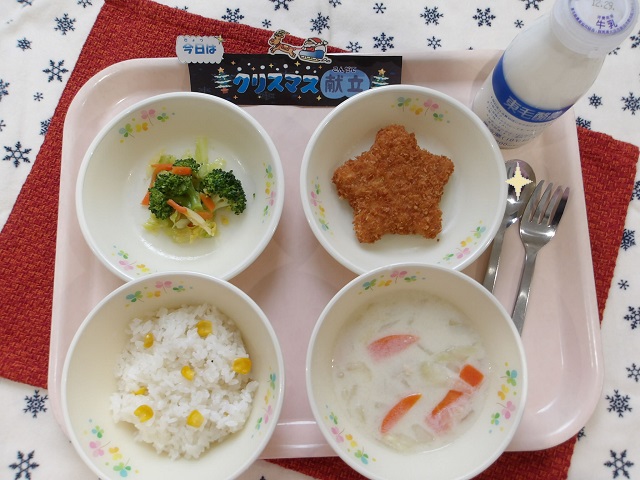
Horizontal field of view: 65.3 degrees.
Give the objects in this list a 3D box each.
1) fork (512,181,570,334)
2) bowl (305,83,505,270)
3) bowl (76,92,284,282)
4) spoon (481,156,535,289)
[{"bbox_3d":[0.150,0.038,0.363,0.026,0.020,0.170,18,81,3],"label":"fork"},{"bbox_3d":[0.057,-0.036,0.362,0.142,0.044,0.142,0,80,0],"label":"bowl"},{"bbox_3d":[-0.095,-0.031,0.362,0.142,0.044,0.142,0,80,0],"label":"bowl"},{"bbox_3d":[0.126,0.019,0.365,0.036,0.021,0.170,15,81,2],"label":"spoon"}]

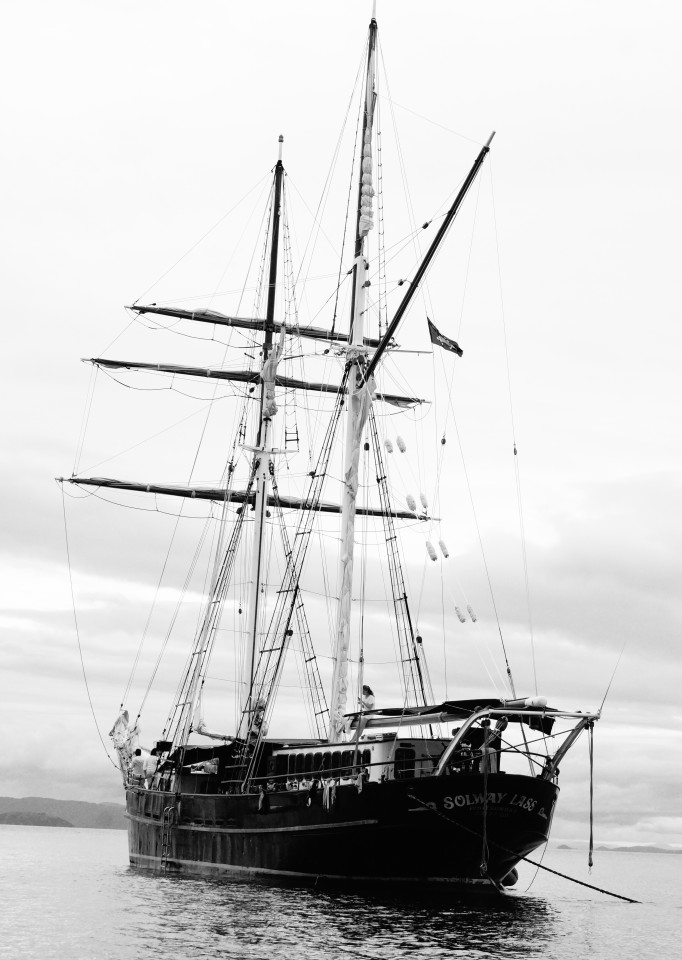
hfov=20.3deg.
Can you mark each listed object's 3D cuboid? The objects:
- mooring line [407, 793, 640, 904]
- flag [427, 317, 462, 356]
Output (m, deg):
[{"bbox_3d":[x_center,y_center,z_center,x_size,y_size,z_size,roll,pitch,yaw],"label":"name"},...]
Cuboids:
[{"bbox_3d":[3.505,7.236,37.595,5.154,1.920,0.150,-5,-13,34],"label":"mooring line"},{"bbox_3d":[2.636,-3.595,48.060,0.950,0.950,0.250,-1,-11,20],"label":"flag"}]

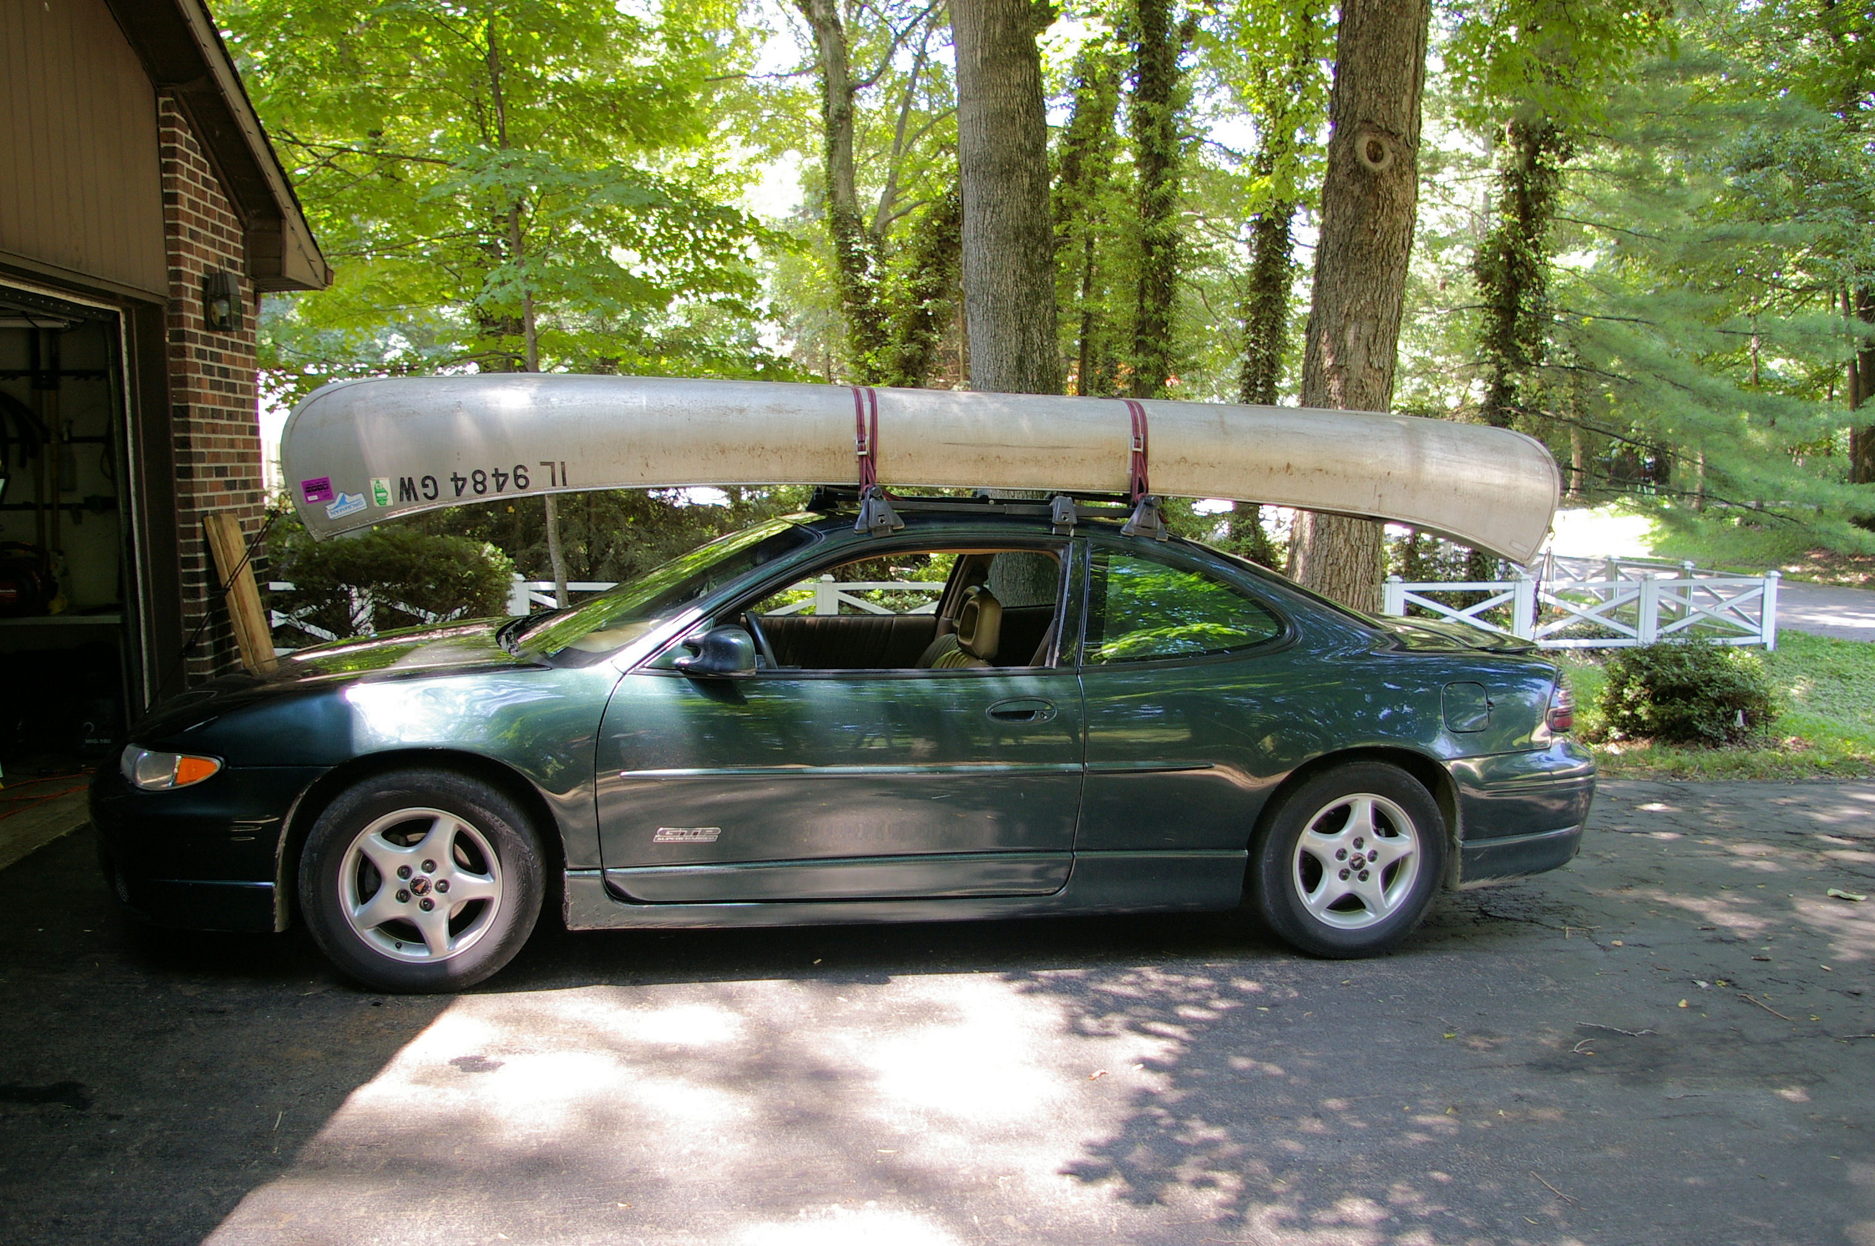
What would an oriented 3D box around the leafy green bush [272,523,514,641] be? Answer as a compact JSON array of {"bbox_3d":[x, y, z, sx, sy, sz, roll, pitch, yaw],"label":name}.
[{"bbox_3d":[-3.800,-0.130,9.650,1.750,1.100,1.500,-2,6,-19],"label":"leafy green bush"}]

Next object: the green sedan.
[{"bbox_3d":[-0.161,0.281,4.989,4.980,1.400,1.860,0,6,-11],"label":"green sedan"}]

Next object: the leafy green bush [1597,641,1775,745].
[{"bbox_3d":[4.630,0.410,8.720,1.100,0.620,1.000,3,6,27],"label":"leafy green bush"}]

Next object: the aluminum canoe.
[{"bbox_3d":[0.134,-0.531,4.959,4.580,0.580,0.900,0,6,-11],"label":"aluminum canoe"}]

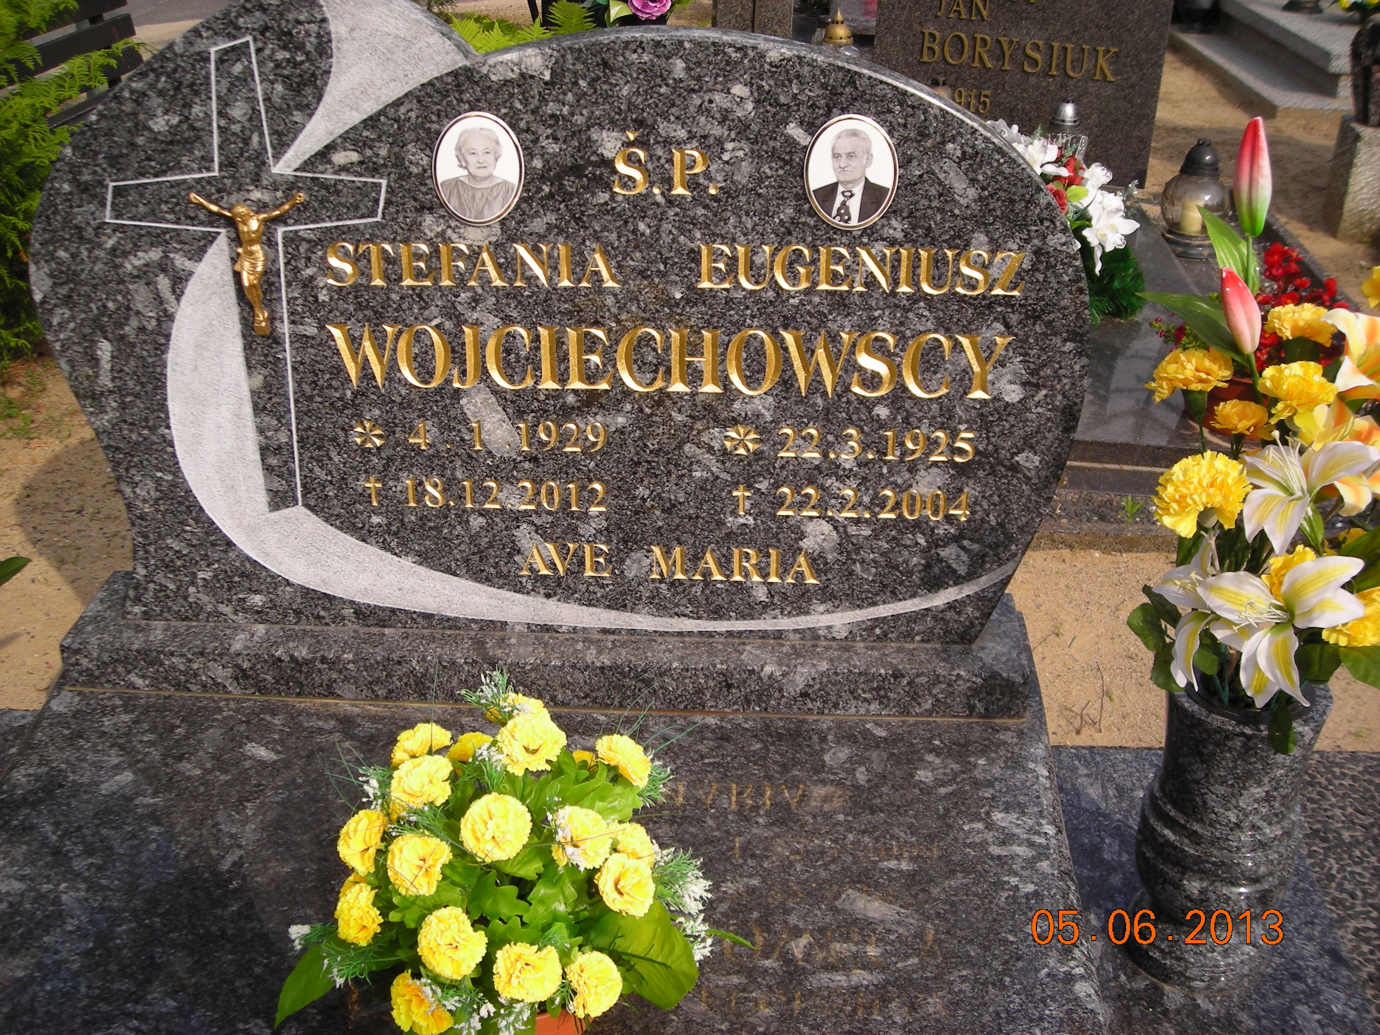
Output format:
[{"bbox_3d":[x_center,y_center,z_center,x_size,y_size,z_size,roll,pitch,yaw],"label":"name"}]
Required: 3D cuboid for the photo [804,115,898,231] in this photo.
[{"bbox_3d":[0.138,-0.292,1.290,0.080,0.100,0.011,1,25,3],"label":"photo"}]

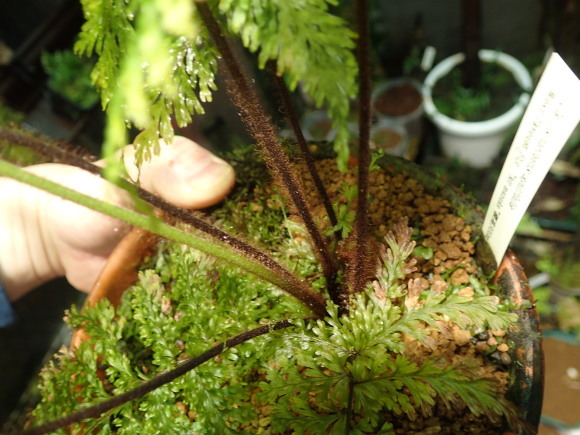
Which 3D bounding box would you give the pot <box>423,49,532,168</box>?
[{"bbox_3d":[0.440,-0.237,1.204,0.225,0.211,0.225,5,63,19],"label":"pot"}]

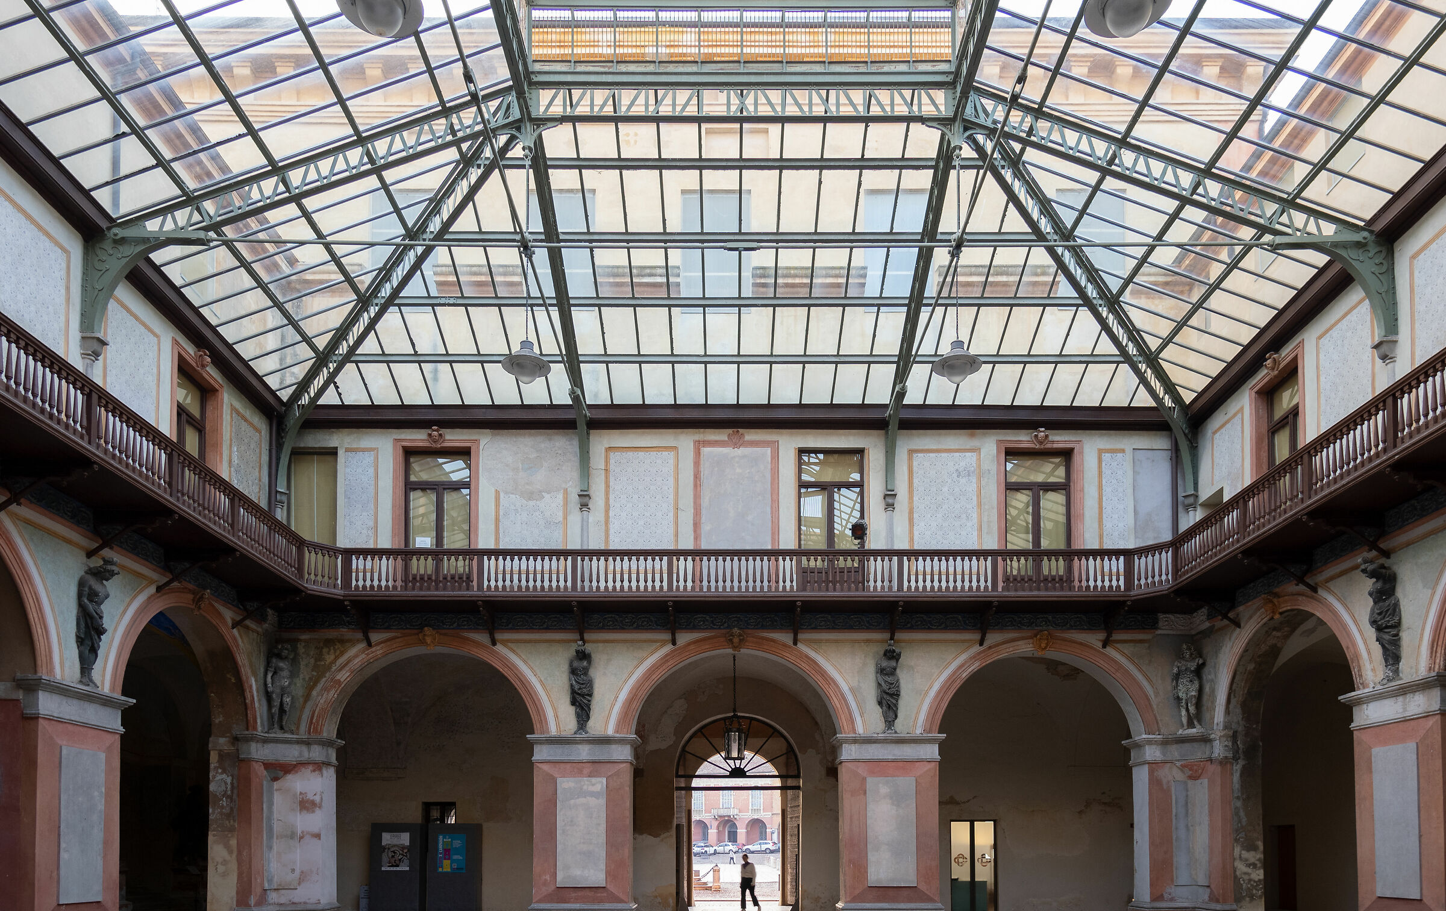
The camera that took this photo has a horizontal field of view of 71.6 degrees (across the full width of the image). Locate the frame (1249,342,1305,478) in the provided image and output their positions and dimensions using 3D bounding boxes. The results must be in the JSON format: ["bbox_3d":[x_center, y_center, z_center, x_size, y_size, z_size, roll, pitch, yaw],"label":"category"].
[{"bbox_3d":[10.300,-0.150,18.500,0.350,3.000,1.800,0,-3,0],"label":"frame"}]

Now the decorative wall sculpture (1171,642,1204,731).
[{"bbox_3d":[9.500,4.730,20.500,0.650,1.850,0.470,-2,-4,37],"label":"decorative wall sculpture"}]

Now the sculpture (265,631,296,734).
[{"bbox_3d":[-9.050,4.720,20.450,0.600,1.900,0.470,2,-4,-37],"label":"sculpture"}]

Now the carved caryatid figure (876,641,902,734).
[{"bbox_3d":[3.313,4.631,20.000,0.500,1.870,0.400,0,-8,0],"label":"carved caryatid figure"}]

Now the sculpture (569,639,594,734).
[{"bbox_3d":[-2.817,4.608,20.000,0.480,1.900,0.400,0,-8,0],"label":"sculpture"}]

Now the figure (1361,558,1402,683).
[{"bbox_3d":[9.459,2.369,14.400,0.420,1.800,0.500,0,-8,0],"label":"figure"}]

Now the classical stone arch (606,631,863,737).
[{"bbox_3d":[0.230,4.655,20.400,5.100,2.150,0.600,0,-8,0],"label":"classical stone arch"}]

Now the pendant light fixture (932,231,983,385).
[{"bbox_3d":[3.343,-2.103,14.300,0.700,2.150,0.700,0,-8,0],"label":"pendant light fixture"}]

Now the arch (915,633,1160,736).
[{"bbox_3d":[6.402,4.655,20.400,4.950,2.100,0.600,0,-8,0],"label":"arch"}]

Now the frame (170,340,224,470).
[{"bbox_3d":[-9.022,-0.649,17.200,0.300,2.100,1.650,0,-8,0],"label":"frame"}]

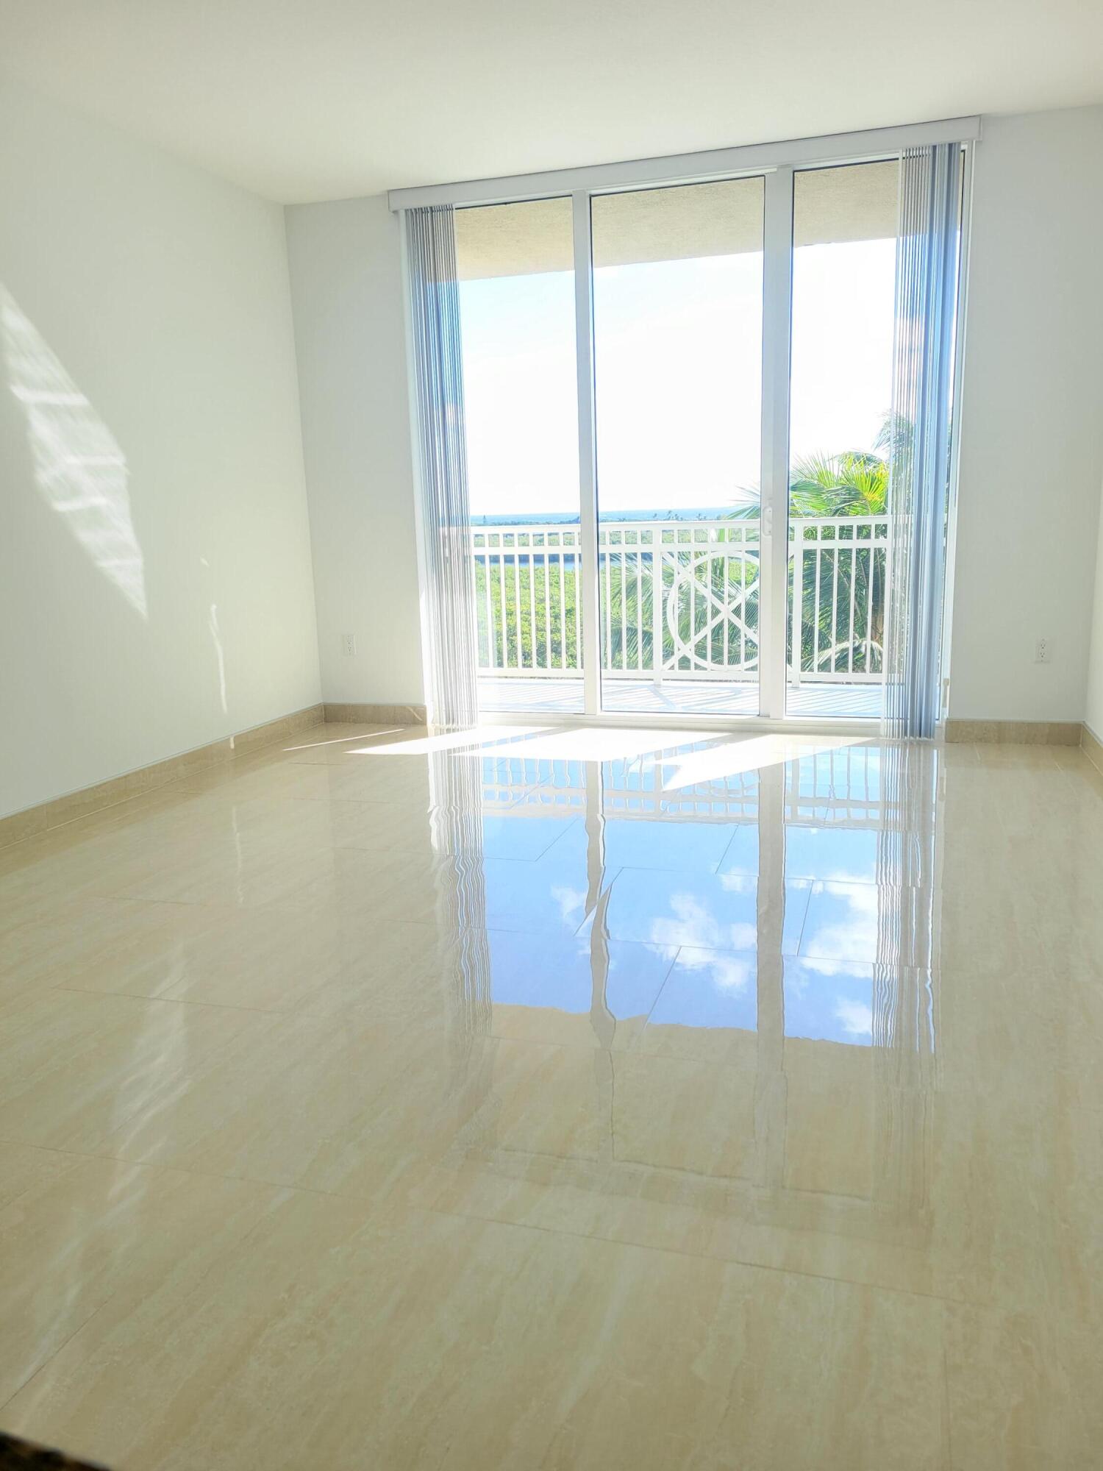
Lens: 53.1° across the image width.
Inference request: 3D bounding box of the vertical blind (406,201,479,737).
[{"bbox_3d":[-0.562,-1.334,5.713,0.221,2.630,0.090,2,12,17],"label":"vertical blind"}]

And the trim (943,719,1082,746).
[{"bbox_3d":[2.157,-0.012,5.172,0.588,0.105,0.014,2,12,17],"label":"trim"}]

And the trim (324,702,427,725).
[{"bbox_3d":[-0.978,-0.116,6.129,0.626,0.105,0.014,2,12,17],"label":"trim"}]

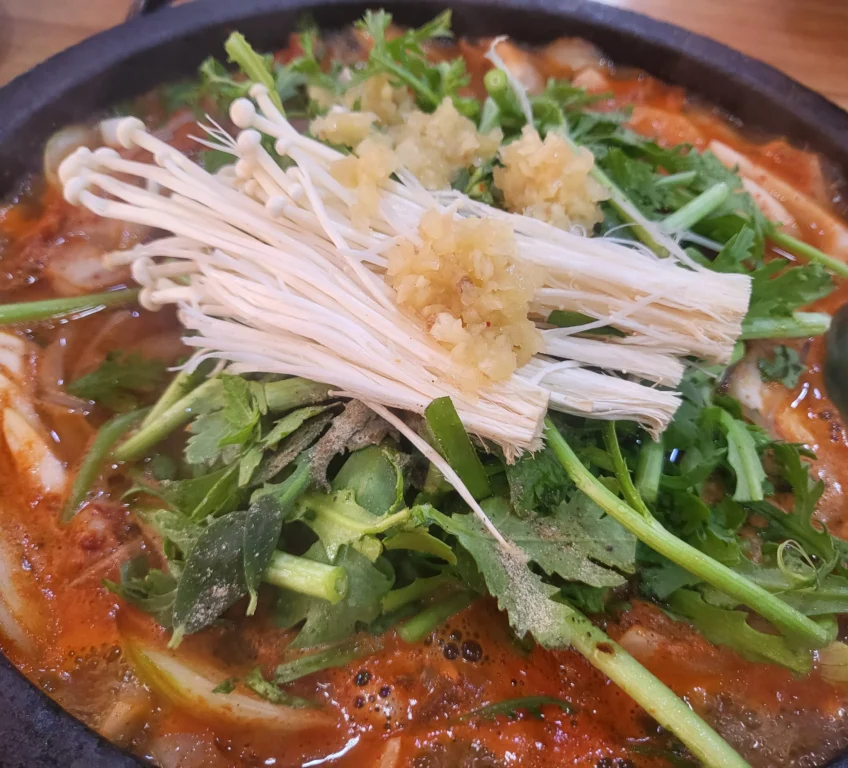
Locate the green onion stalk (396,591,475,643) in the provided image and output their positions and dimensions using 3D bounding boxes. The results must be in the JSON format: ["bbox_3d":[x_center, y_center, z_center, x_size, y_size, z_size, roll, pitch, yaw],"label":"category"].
[{"bbox_3d":[0.004,0.044,0.148,0.019,0.004,0.004,-22,58,-28],"label":"green onion stalk"}]

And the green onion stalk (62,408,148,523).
[{"bbox_3d":[-0.067,0.015,0.162,0.007,0.004,0.030,19,56,9],"label":"green onion stalk"}]

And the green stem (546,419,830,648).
[{"bbox_3d":[0.046,0.028,0.143,0.066,0.006,0.007,38,58,5],"label":"green stem"}]

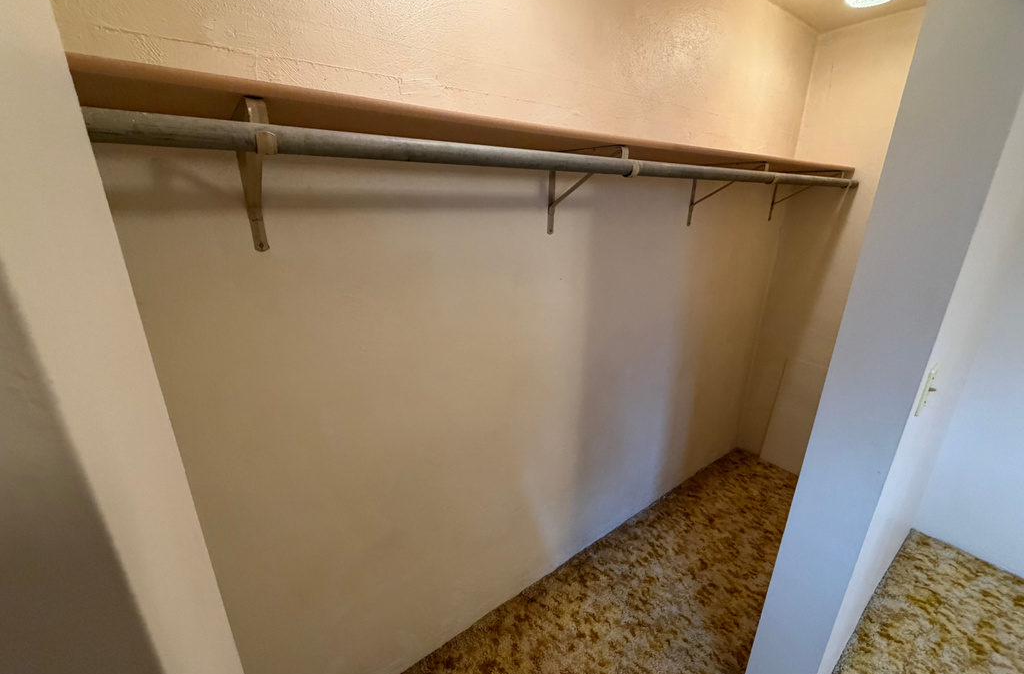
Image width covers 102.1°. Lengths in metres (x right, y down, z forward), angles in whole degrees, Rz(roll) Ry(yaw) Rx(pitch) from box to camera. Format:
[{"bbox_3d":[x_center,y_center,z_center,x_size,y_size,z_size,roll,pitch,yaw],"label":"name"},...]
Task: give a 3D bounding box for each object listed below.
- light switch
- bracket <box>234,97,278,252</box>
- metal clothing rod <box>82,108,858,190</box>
[{"bbox_3d":[0.993,0.128,0.982,0.070,0.114,0.016,-13,23,-35],"label":"light switch"},{"bbox_3d":[-0.438,-0.257,0.729,0.028,0.243,0.331,-13,23,-35],"label":"bracket"},{"bbox_3d":[0.589,-0.503,1.268,2.832,0.039,0.039,-13,23,-35],"label":"metal clothing rod"}]

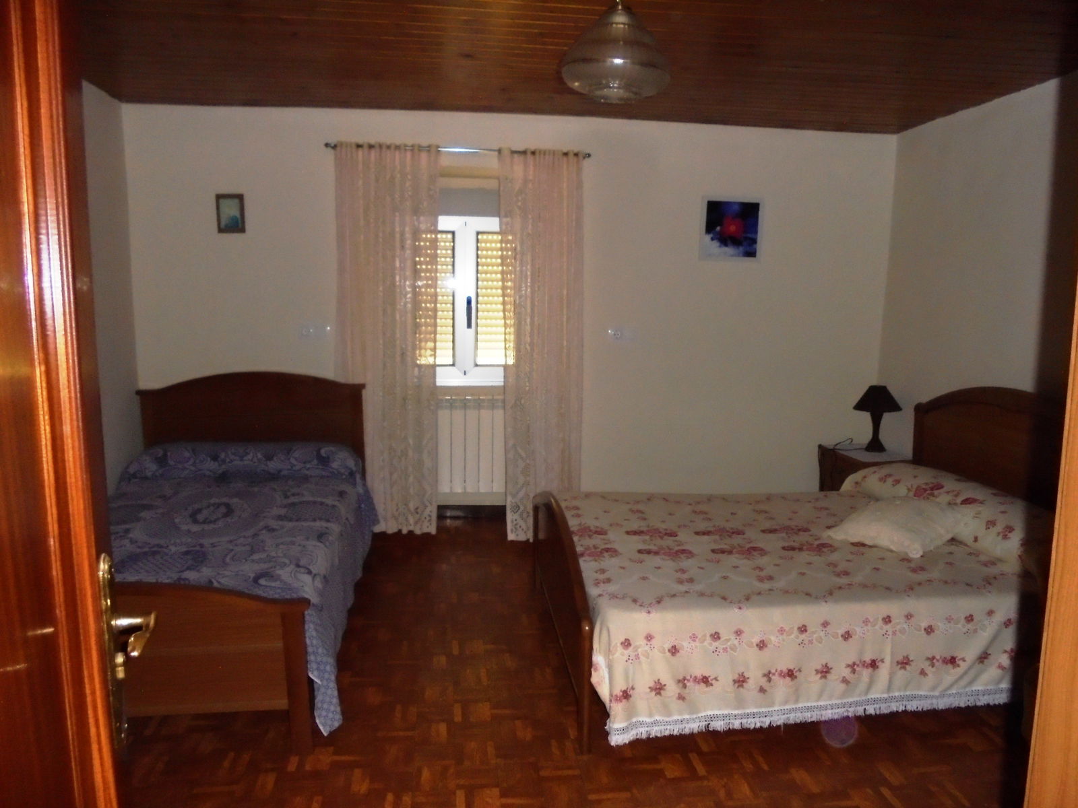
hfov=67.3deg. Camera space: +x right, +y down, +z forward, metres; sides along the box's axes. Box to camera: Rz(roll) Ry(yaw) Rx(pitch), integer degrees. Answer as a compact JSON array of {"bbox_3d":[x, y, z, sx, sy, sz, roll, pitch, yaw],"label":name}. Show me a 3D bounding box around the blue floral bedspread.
[{"bbox_3d":[-1.356,0.613,3.344,1.245,0.600,1.940,0,8,-7],"label":"blue floral bedspread"}]

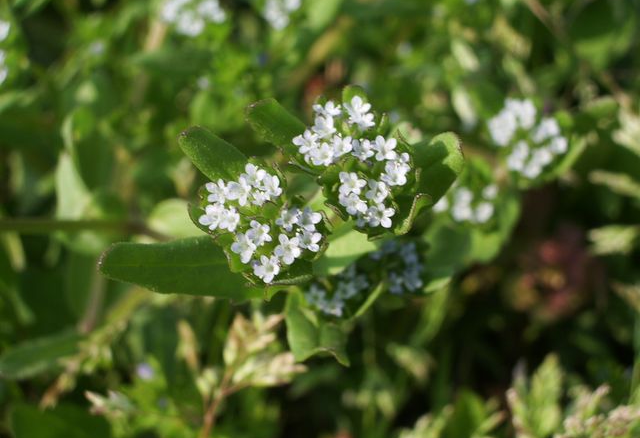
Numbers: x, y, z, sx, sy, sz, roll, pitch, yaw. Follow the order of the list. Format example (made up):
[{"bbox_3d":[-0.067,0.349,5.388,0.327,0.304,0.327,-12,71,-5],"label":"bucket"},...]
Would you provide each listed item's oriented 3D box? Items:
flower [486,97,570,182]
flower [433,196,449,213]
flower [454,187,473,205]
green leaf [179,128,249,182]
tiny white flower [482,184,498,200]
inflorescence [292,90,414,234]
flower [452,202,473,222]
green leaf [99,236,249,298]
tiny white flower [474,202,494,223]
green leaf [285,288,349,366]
[{"bbox_3d":[0.030,-0.011,0.165,0.011,0.006,0.011,0,47,0],"label":"flower"},{"bbox_3d":[0.018,-0.002,0.175,0.002,0.001,0.002,0,47,0],"label":"flower"},{"bbox_3d":[0.022,-0.003,0.178,0.003,0.001,0.003,0,47,0],"label":"flower"},{"bbox_3d":[-0.012,-0.007,0.136,0.011,0.003,0.005,33,55,27],"label":"green leaf"},{"bbox_3d":[0.027,-0.004,0.179,0.002,0.001,0.002,0,47,0],"label":"tiny white flower"},{"bbox_3d":[0.004,-0.007,0.132,0.014,0.009,0.014,0,47,0],"label":"inflorescence"},{"bbox_3d":[0.022,-0.001,0.177,0.003,0.002,0.003,0,47,0],"label":"flower"},{"bbox_3d":[-0.016,0.005,0.132,0.018,0.003,0.007,-2,47,-2],"label":"green leaf"},{"bbox_3d":[0.026,-0.001,0.178,0.003,0.002,0.003,0,47,0],"label":"tiny white flower"},{"bbox_3d":[0.000,0.013,0.142,0.008,0.004,0.009,0,47,0],"label":"green leaf"}]

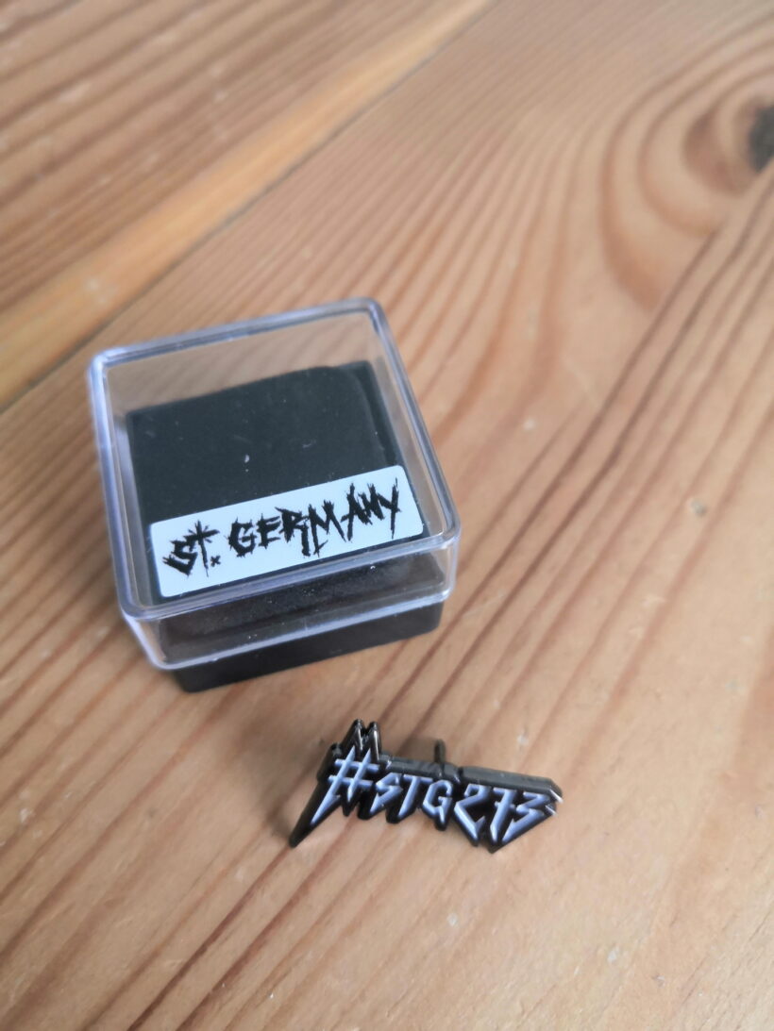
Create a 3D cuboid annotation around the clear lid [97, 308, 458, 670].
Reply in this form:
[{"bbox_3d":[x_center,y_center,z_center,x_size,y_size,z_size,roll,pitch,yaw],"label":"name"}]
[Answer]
[{"bbox_3d":[-0.015,-0.002,0.107,0.038,0.028,0.038,-14,63,-9],"label":"clear lid"}]

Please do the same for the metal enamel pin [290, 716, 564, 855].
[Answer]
[{"bbox_3d":[0.005,0.034,0.103,0.031,0.018,0.010,10,18,-3],"label":"metal enamel pin"}]

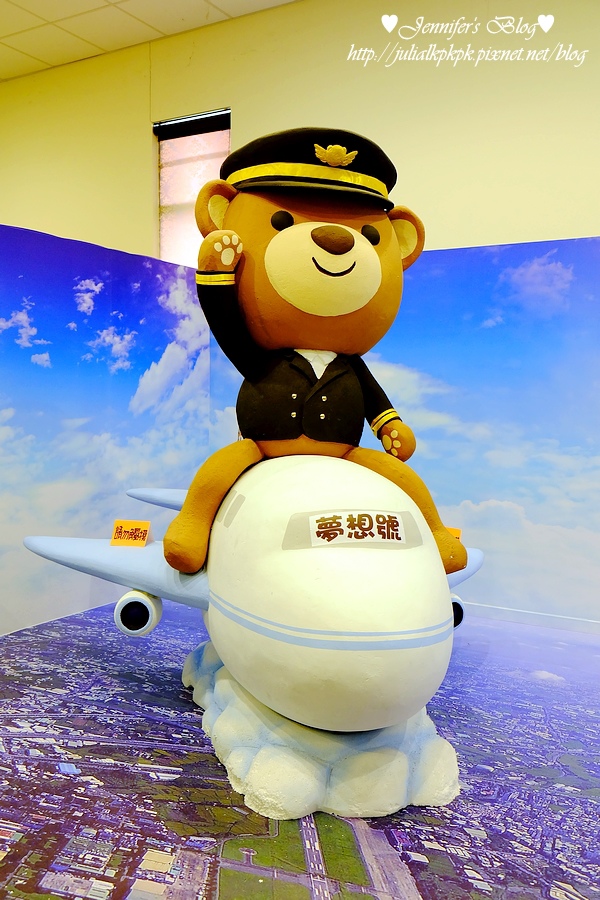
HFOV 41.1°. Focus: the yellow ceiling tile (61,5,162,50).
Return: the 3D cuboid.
[{"bbox_3d":[-1.412,-3.120,5.945,0.600,0.020,0.590,3,5,30],"label":"yellow ceiling tile"}]

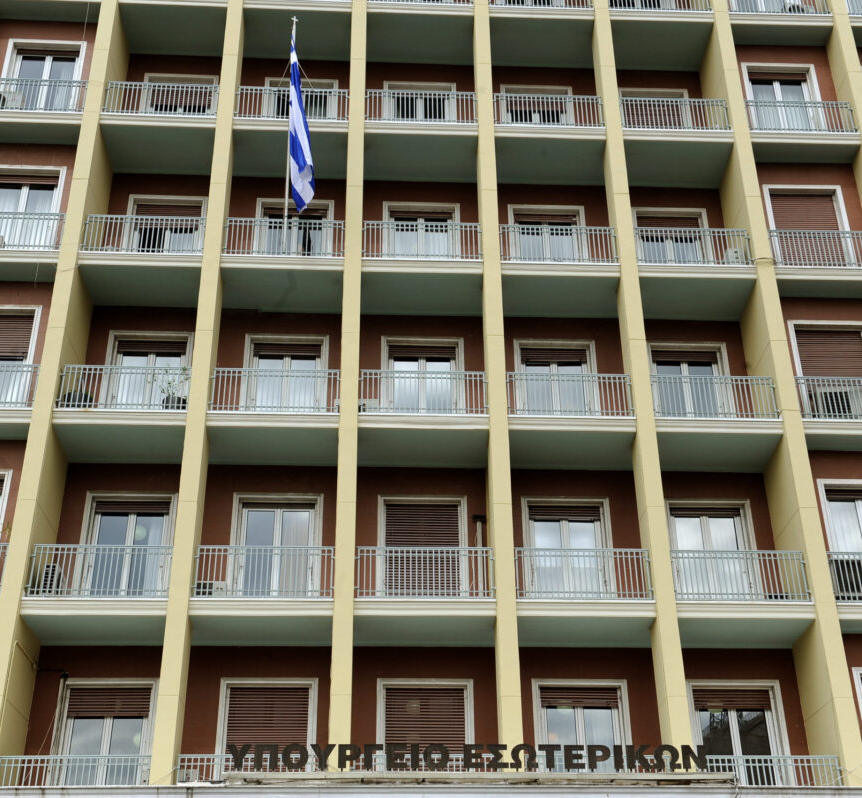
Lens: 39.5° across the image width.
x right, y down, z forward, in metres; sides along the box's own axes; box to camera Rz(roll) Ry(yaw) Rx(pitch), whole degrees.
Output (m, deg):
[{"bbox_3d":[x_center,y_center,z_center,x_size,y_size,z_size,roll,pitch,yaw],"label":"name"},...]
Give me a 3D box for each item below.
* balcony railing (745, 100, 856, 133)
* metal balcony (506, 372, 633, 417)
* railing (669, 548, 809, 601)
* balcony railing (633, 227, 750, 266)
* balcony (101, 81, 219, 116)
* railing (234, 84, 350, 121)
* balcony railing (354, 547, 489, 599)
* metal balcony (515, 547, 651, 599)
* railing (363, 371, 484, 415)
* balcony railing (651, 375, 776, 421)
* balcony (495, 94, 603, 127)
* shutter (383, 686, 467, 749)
[{"bbox_3d":[7.655,-5.831,24.867,2.275,0.884,0.055,1,-29,-3],"label":"balcony railing"},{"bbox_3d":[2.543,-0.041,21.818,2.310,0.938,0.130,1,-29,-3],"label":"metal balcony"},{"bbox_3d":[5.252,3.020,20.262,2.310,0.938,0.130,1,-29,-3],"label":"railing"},{"bbox_3d":[5.185,-2.998,23.708,2.306,0.852,0.100,1,-29,-3],"label":"balcony railing"},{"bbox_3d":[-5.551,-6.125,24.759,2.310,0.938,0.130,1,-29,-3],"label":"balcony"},{"bbox_3d":[-2.865,-6.146,24.871,2.341,0.925,0.080,1,-29,-3],"label":"railing"},{"bbox_3d":[-0.092,2.917,19.996,2.326,0.925,0.080,1,-29,-3],"label":"balcony railing"},{"bbox_3d":[2.504,2.886,19.727,2.223,0.884,0.055,1,-29,-3],"label":"metal balcony"},{"bbox_3d":[-0.132,-0.101,21.231,2.223,0.884,0.055,1,-29,-3],"label":"railing"},{"bbox_3d":[5.193,-0.022,21.937,2.347,0.925,0.080,1,-29,-3],"label":"balcony railing"},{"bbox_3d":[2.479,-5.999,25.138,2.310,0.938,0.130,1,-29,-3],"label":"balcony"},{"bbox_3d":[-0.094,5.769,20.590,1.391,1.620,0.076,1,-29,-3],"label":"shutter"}]

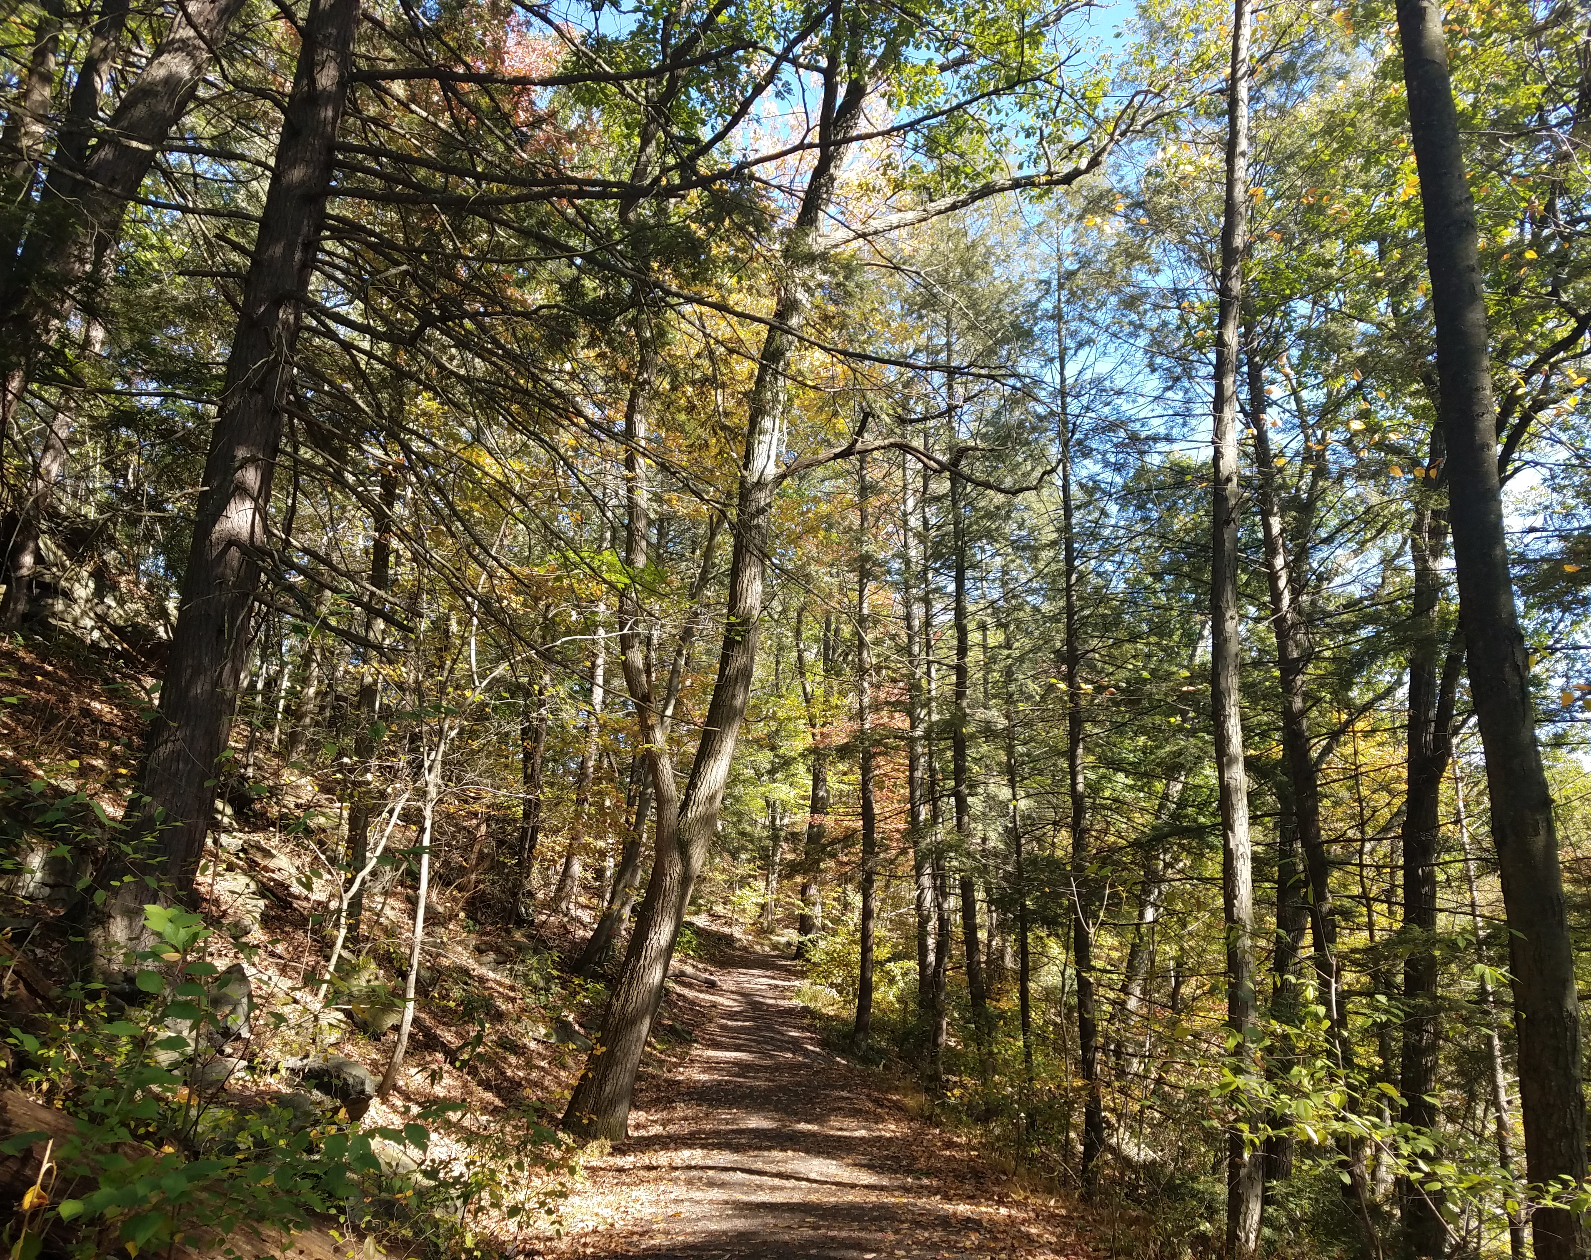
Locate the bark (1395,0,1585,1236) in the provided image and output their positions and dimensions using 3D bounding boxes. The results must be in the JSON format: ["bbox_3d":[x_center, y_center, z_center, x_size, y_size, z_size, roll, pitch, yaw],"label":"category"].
[{"bbox_3d":[3.451,-0.149,6.333,0.320,6.710,0.300,0,-10,0],"label":"bark"}]

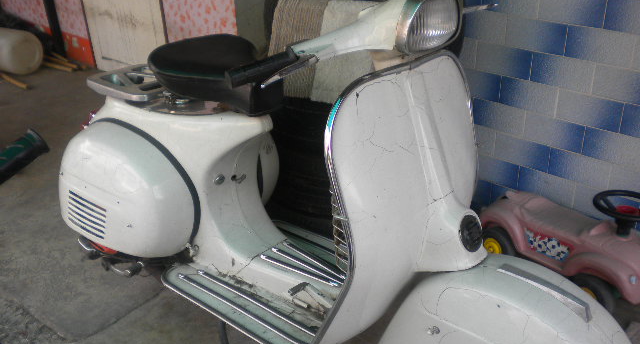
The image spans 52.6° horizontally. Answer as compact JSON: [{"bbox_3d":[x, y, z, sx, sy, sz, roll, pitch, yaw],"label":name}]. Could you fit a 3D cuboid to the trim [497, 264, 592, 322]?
[{"bbox_3d":[0.392,0.209,1.147,0.020,0.040,0.185,-25,36,-35],"label":"trim"}]

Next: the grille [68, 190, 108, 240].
[{"bbox_3d":[-0.615,0.117,1.715,0.170,0.110,0.035,21,37,37],"label":"grille"}]

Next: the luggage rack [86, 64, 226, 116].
[{"bbox_3d":[-0.382,-0.208,1.714,0.530,0.065,0.200,21,37,37],"label":"luggage rack"}]

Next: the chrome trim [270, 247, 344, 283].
[{"bbox_3d":[-0.034,0.232,1.601,0.232,0.011,0.016,21,37,37],"label":"chrome trim"}]

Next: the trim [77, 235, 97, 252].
[{"bbox_3d":[-0.721,0.219,1.983,0.075,0.045,0.040,21,37,37],"label":"trim"}]

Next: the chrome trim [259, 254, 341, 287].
[{"bbox_3d":[-0.052,0.243,1.582,0.230,0.011,0.016,16,34,31],"label":"chrome trim"}]

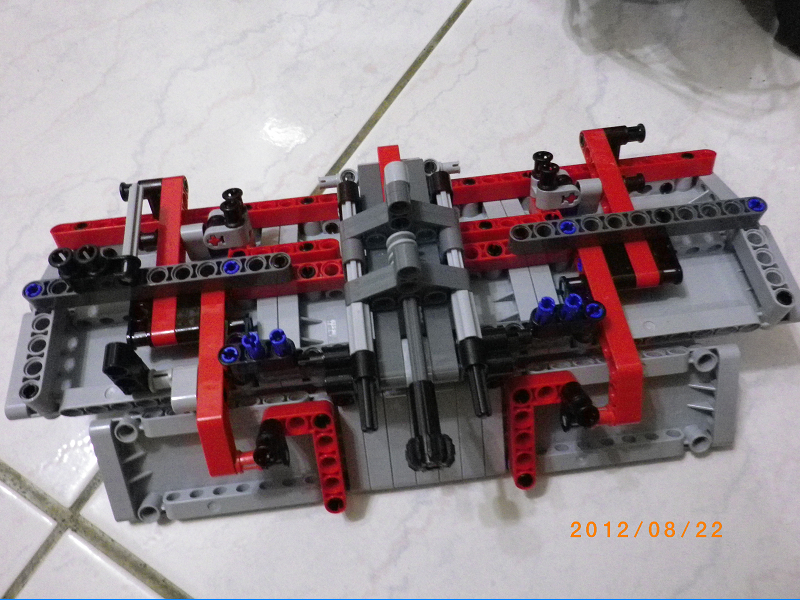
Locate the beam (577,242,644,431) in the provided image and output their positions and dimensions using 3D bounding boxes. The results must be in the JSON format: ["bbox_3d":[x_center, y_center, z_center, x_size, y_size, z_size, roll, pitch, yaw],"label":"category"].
[{"bbox_3d":[0.068,0.008,0.216,0.008,0.020,0.065,-7,60,-2],"label":"beam"}]

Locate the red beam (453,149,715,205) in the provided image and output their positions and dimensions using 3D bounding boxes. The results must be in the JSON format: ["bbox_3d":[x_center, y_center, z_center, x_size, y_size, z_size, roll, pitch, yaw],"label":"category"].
[{"bbox_3d":[0.067,-0.048,0.260,0.119,0.008,0.007,-7,38,-2],"label":"red beam"}]

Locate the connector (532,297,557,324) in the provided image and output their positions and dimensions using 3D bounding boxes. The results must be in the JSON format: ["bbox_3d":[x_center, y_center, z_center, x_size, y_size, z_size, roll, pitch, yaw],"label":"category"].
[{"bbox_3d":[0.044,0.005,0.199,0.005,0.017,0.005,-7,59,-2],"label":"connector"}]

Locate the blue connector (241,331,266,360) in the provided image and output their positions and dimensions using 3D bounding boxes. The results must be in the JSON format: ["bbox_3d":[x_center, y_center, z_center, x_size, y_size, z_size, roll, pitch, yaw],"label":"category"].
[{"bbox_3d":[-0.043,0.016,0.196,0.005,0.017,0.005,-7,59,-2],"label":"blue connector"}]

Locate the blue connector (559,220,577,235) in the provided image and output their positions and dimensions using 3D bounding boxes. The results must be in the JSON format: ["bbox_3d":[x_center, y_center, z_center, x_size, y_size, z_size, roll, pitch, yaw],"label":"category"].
[{"bbox_3d":[0.056,-0.019,0.224,0.006,0.019,0.006,-7,58,-2],"label":"blue connector"}]

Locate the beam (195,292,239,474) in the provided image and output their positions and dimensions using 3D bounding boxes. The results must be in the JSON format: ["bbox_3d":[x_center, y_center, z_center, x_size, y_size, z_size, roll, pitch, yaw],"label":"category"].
[{"bbox_3d":[-0.059,0.023,0.212,0.008,0.020,0.065,-7,60,-2],"label":"beam"}]

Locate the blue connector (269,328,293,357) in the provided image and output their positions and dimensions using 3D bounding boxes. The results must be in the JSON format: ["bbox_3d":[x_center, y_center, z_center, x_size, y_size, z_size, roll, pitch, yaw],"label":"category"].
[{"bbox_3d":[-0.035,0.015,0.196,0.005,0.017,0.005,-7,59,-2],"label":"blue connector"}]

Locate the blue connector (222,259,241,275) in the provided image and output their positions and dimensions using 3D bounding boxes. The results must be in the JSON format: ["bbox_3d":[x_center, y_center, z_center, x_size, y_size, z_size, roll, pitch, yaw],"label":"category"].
[{"bbox_3d":[-0.055,-0.006,0.220,0.006,0.019,0.006,-7,58,-2],"label":"blue connector"}]

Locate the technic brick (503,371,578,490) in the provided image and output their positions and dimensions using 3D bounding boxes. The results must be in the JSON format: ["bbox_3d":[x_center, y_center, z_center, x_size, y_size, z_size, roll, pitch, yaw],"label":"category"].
[{"bbox_3d":[0.048,0.043,0.216,0.023,0.039,0.008,-7,20,-1],"label":"technic brick"}]

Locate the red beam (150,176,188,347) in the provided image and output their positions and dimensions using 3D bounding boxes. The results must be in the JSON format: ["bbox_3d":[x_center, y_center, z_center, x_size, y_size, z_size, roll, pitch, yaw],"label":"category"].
[{"bbox_3d":[-0.081,-0.016,0.232,0.008,0.007,0.071,-7,60,-2],"label":"red beam"}]

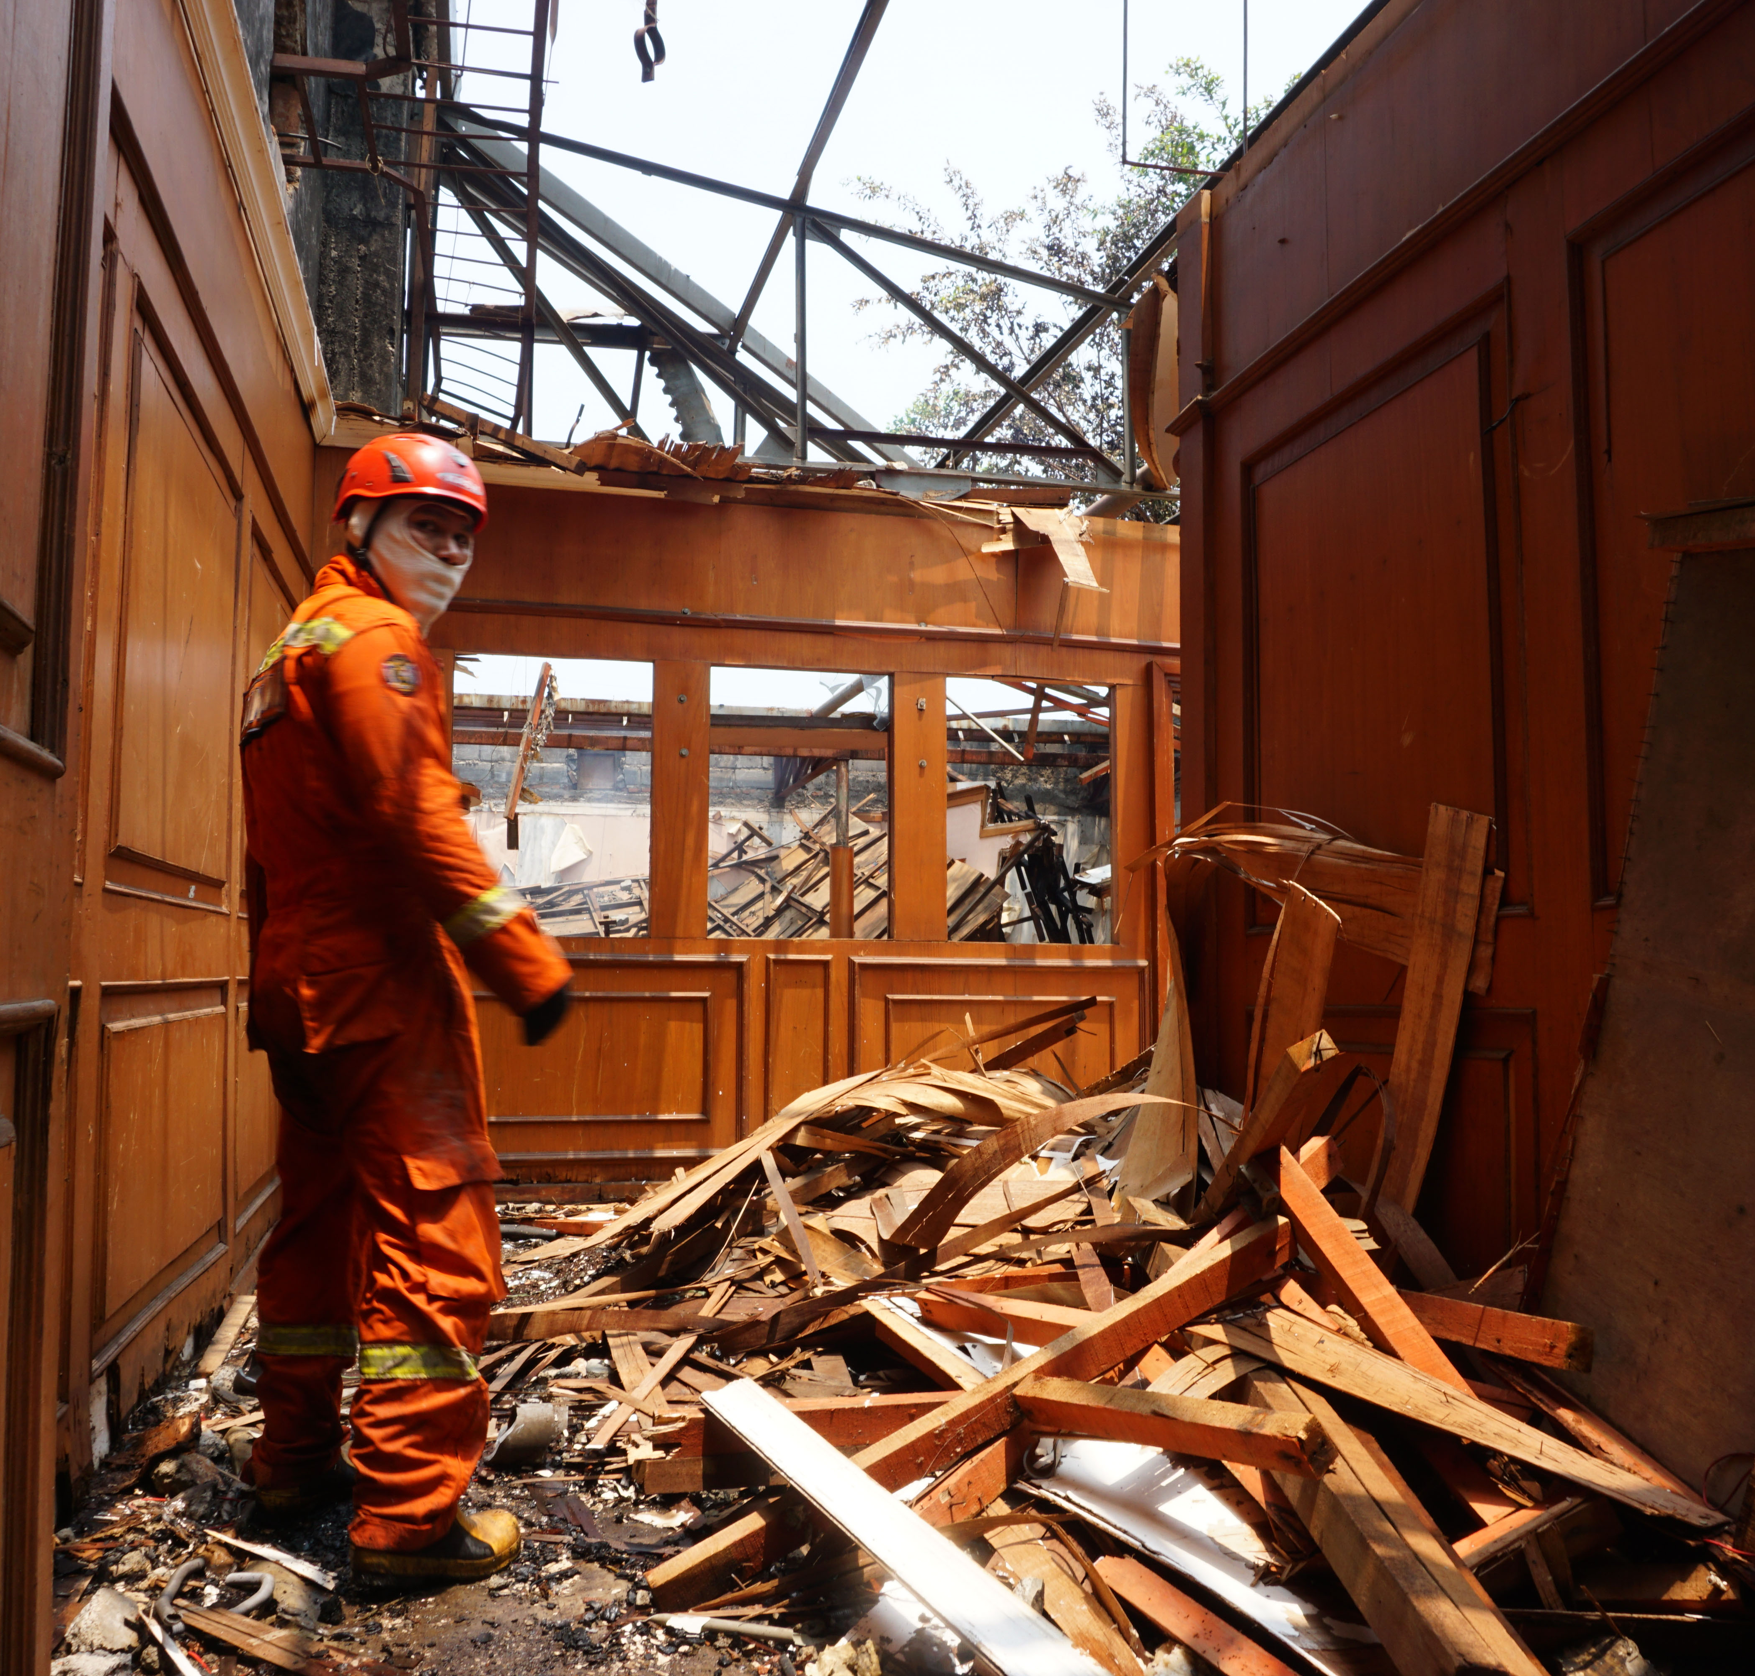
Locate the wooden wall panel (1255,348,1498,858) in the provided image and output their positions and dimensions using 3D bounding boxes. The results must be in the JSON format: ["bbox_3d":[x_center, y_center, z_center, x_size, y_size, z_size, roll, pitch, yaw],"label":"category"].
[{"bbox_3d":[0.998,-0.393,3.493,0.050,0.995,0.969,1,-5,-13],"label":"wooden wall panel"}]

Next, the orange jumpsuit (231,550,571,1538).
[{"bbox_3d":[-0.733,0.213,2.616,0.480,1.738,0.530,3,-6,-32],"label":"orange jumpsuit"}]

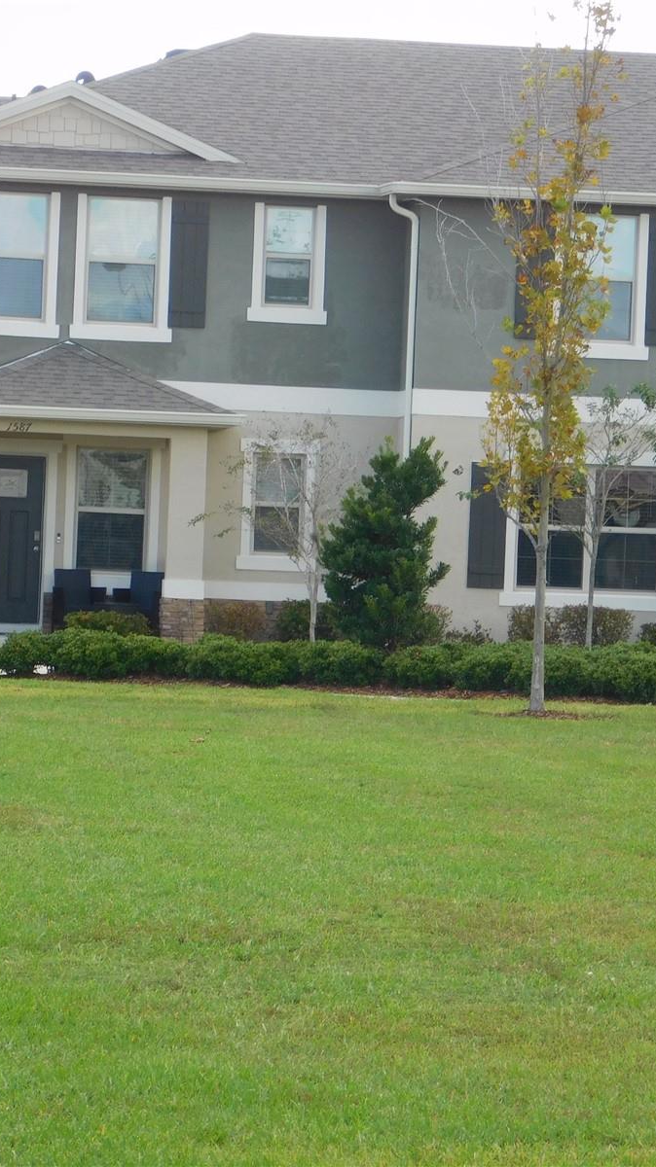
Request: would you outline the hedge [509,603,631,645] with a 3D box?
[{"bbox_3d":[2.891,0.594,71.672,1.479,0.682,0.750,2,0,-7],"label":"hedge"}]

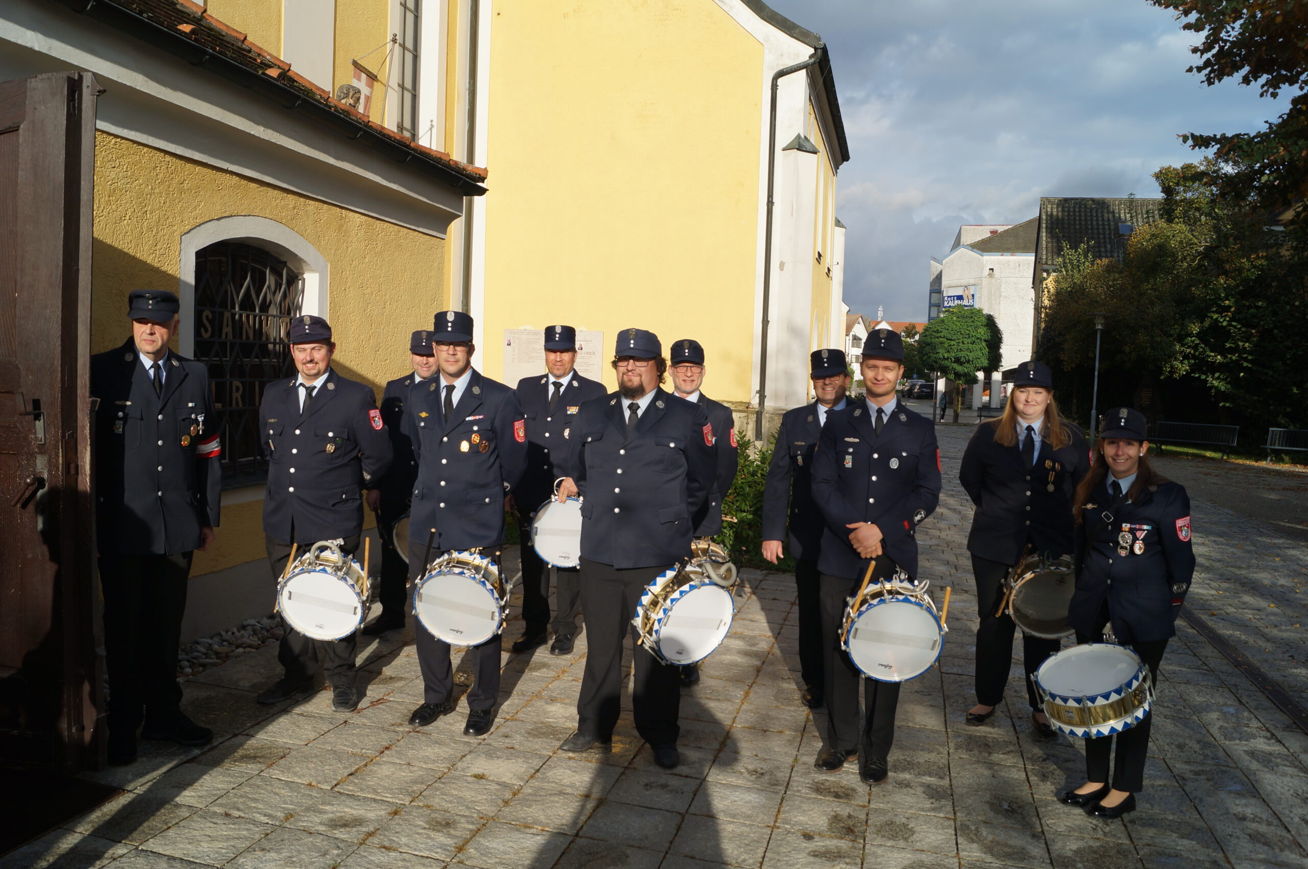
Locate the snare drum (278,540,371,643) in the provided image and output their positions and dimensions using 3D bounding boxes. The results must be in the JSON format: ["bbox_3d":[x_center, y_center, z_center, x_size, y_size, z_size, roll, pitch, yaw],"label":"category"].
[{"bbox_3d":[-1.467,0.723,4.392,0.380,0.380,0.165,0,25,1],"label":"snare drum"}]

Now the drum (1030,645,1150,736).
[{"bbox_3d":[1.673,0.967,3.736,0.380,0.165,0.380,-21,12,0],"label":"drum"}]

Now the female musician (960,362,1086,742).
[{"bbox_3d":[1.778,0.511,4.731,0.590,1.734,0.400,3,4,19],"label":"female musician"}]

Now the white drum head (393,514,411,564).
[{"bbox_3d":[-1.349,0.591,5.853,0.380,0.380,0.165,0,25,-2],"label":"white drum head"}]

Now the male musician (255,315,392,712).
[{"bbox_3d":[-1.614,0.343,4.784,0.610,1.839,0.430,3,4,18],"label":"male musician"}]

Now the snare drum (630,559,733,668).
[{"bbox_3d":[0.133,0.751,4.083,0.395,0.395,0.175,-15,30,-29],"label":"snare drum"}]

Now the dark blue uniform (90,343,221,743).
[{"bbox_3d":[-2.145,0.456,4.204,0.580,1.630,0.360,0,3,-30],"label":"dark blue uniform"}]

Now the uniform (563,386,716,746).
[{"bbox_3d":[-0.057,0.581,4.219,0.630,1.530,0.430,3,3,13],"label":"uniform"}]

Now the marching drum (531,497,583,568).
[{"bbox_3d":[-0.485,0.536,5.408,0.385,0.385,0.170,0,-1,-2],"label":"marching drum"}]

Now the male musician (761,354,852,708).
[{"bbox_3d":[0.846,0.470,5.023,0.570,1.820,0.400,3,4,17],"label":"male musician"}]

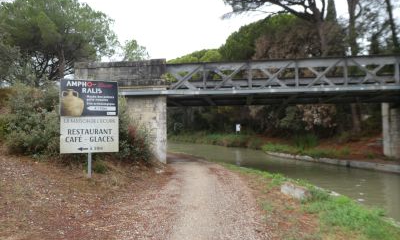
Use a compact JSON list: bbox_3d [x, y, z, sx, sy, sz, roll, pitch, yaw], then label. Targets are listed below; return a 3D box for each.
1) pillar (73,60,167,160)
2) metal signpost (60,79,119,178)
[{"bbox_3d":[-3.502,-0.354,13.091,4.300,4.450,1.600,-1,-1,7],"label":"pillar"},{"bbox_3d":[-3.040,0.268,7.650,1.520,2.680,0.100,0,-1,-13],"label":"metal signpost"}]

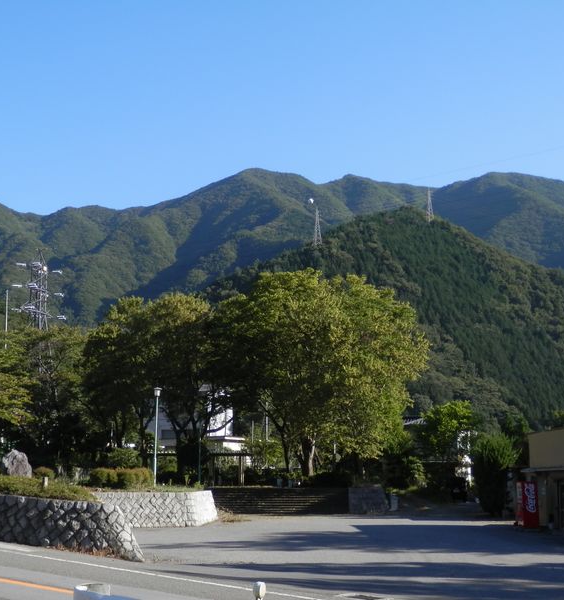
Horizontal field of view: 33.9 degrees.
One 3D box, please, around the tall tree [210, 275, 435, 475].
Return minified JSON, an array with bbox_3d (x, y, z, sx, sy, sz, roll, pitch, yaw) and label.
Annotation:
[{"bbox_3d":[2.873,5.398,67.233,15.200,15.850,14.000,0,-11,0],"label":"tall tree"}]

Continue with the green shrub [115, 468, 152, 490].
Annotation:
[{"bbox_3d":[-7.520,8.989,46.500,1.700,1.000,1.400,0,-11,0],"label":"green shrub"}]

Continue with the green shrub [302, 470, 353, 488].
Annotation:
[{"bbox_3d":[2.924,11.496,59.398,3.200,1.100,2.000,0,-11,0],"label":"green shrub"}]

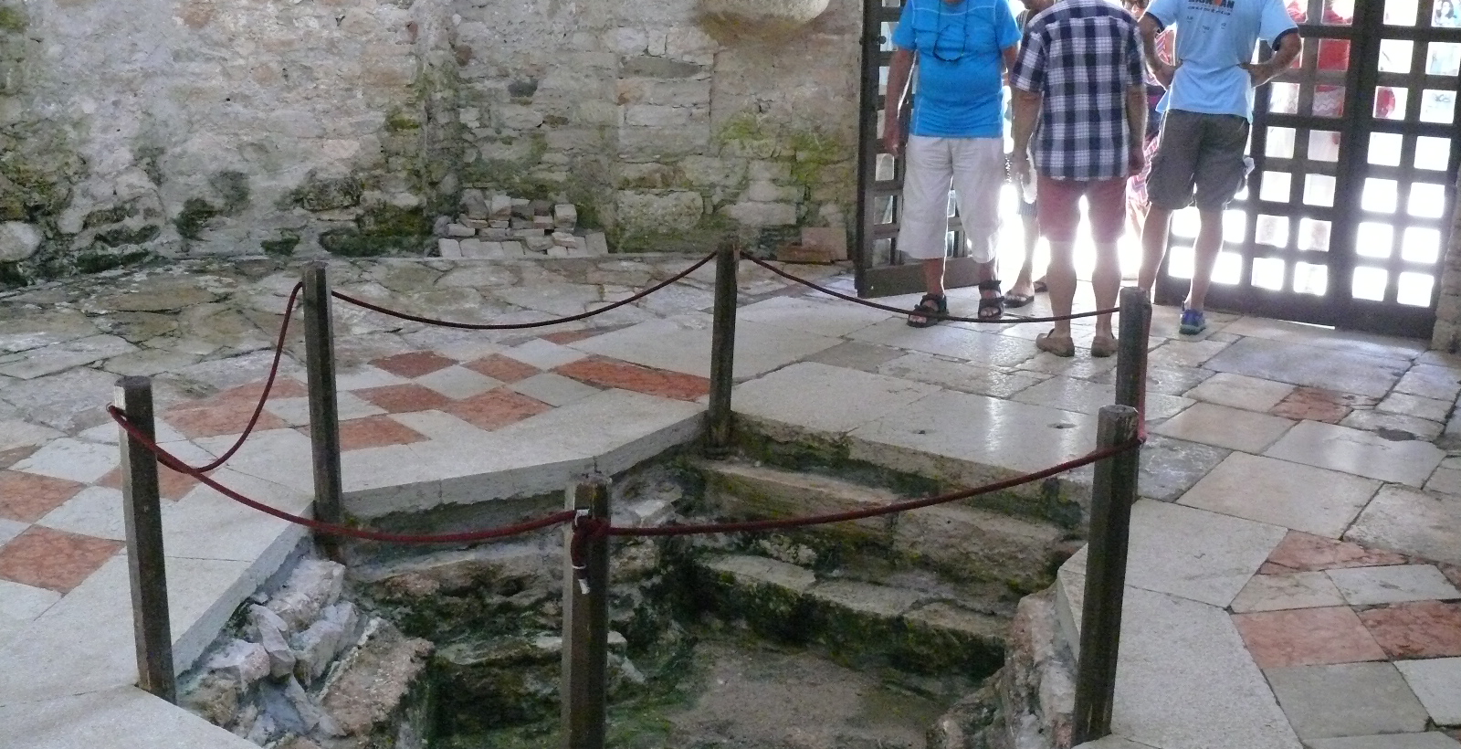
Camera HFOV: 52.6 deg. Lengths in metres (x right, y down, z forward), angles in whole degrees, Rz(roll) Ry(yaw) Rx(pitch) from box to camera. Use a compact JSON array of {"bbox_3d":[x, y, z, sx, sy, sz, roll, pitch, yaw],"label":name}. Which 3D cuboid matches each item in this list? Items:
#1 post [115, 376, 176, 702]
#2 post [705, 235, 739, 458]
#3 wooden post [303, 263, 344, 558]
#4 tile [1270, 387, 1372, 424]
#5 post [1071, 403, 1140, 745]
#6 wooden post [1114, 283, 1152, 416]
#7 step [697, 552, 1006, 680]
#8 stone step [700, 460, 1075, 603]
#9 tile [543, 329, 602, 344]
[{"bbox_3d":[-1.230,0.386,3.123,0.075,0.773,0.075,-2,14,-15],"label":"post"},{"bbox_3d":[-0.029,-0.083,5.246,0.075,0.810,0.075,-1,15,-15],"label":"post"},{"bbox_3d":[-1.211,0.122,4.384,0.078,0.899,0.078,-4,16,-15],"label":"wooden post"},{"bbox_3d":[2.193,0.124,5.526,0.265,0.020,0.448,12,18,37],"label":"tile"},{"bbox_3d":[0.777,0.450,3.074,0.083,0.792,0.083,4,16,14],"label":"post"},{"bbox_3d":[1.192,0.128,4.425,0.080,0.781,0.080,4,16,14],"label":"wooden post"},{"bbox_3d":[0.453,0.792,4.902,1.129,0.190,0.300,9,17,30],"label":"step"},{"bbox_3d":[0.545,0.512,5.110,1.358,0.260,0.280,9,17,30],"label":"stone step"},{"bbox_3d":[-0.699,-0.164,6.516,0.170,0.020,0.310,12,19,35],"label":"tile"}]

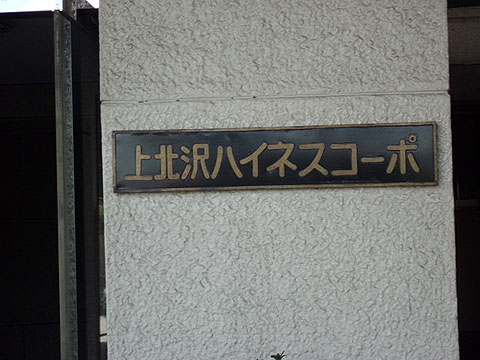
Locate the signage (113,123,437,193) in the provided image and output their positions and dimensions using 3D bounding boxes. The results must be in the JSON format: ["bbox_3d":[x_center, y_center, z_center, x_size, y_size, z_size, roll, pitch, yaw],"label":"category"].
[{"bbox_3d":[0.099,-0.061,3.785,0.900,0.173,0.025,-2,-2,4],"label":"signage"}]

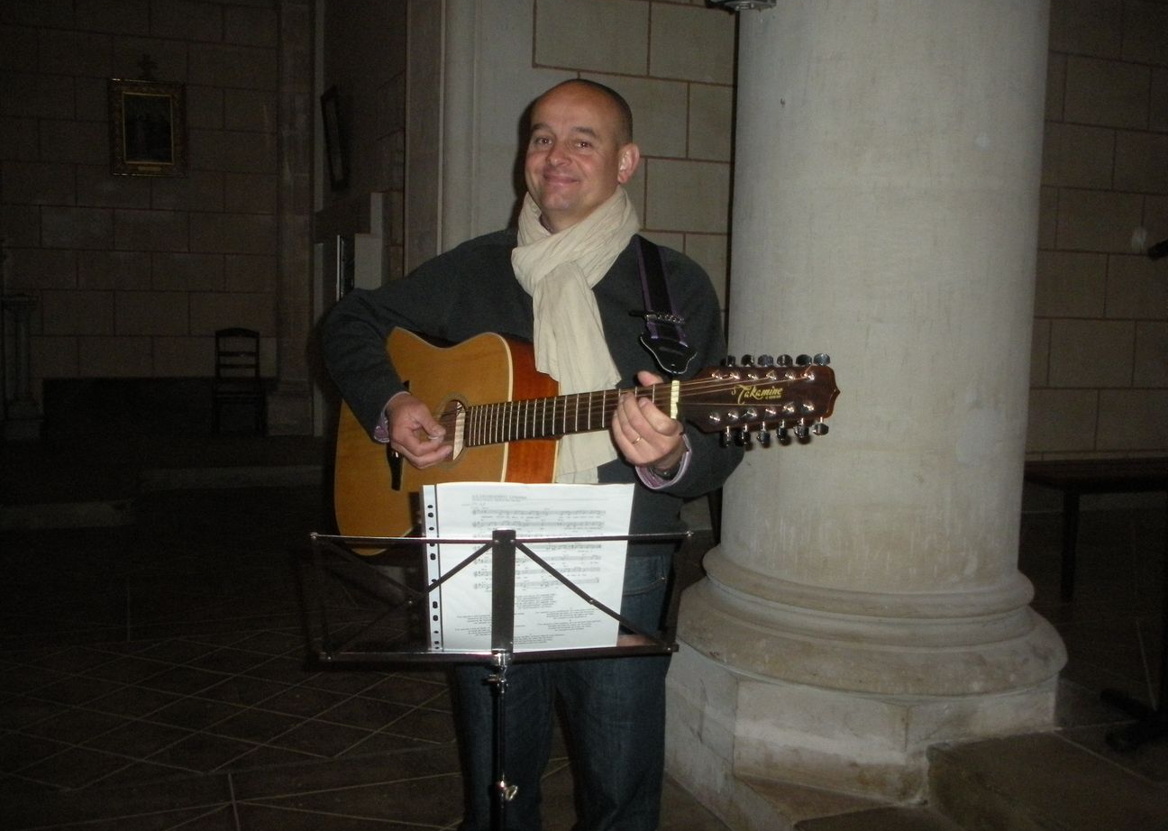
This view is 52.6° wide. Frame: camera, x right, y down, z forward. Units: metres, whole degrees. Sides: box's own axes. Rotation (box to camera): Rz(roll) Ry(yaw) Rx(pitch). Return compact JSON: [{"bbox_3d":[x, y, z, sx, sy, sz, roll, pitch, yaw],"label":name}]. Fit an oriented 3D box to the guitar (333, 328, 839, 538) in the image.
[{"bbox_3d":[-0.053,0.017,1.784,0.130,0.405,1.080,11,-12,-40],"label":"guitar"}]

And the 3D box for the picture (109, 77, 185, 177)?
[{"bbox_3d":[-3.443,-2.264,9.338,0.575,0.740,0.060,0,9,-18],"label":"picture"}]

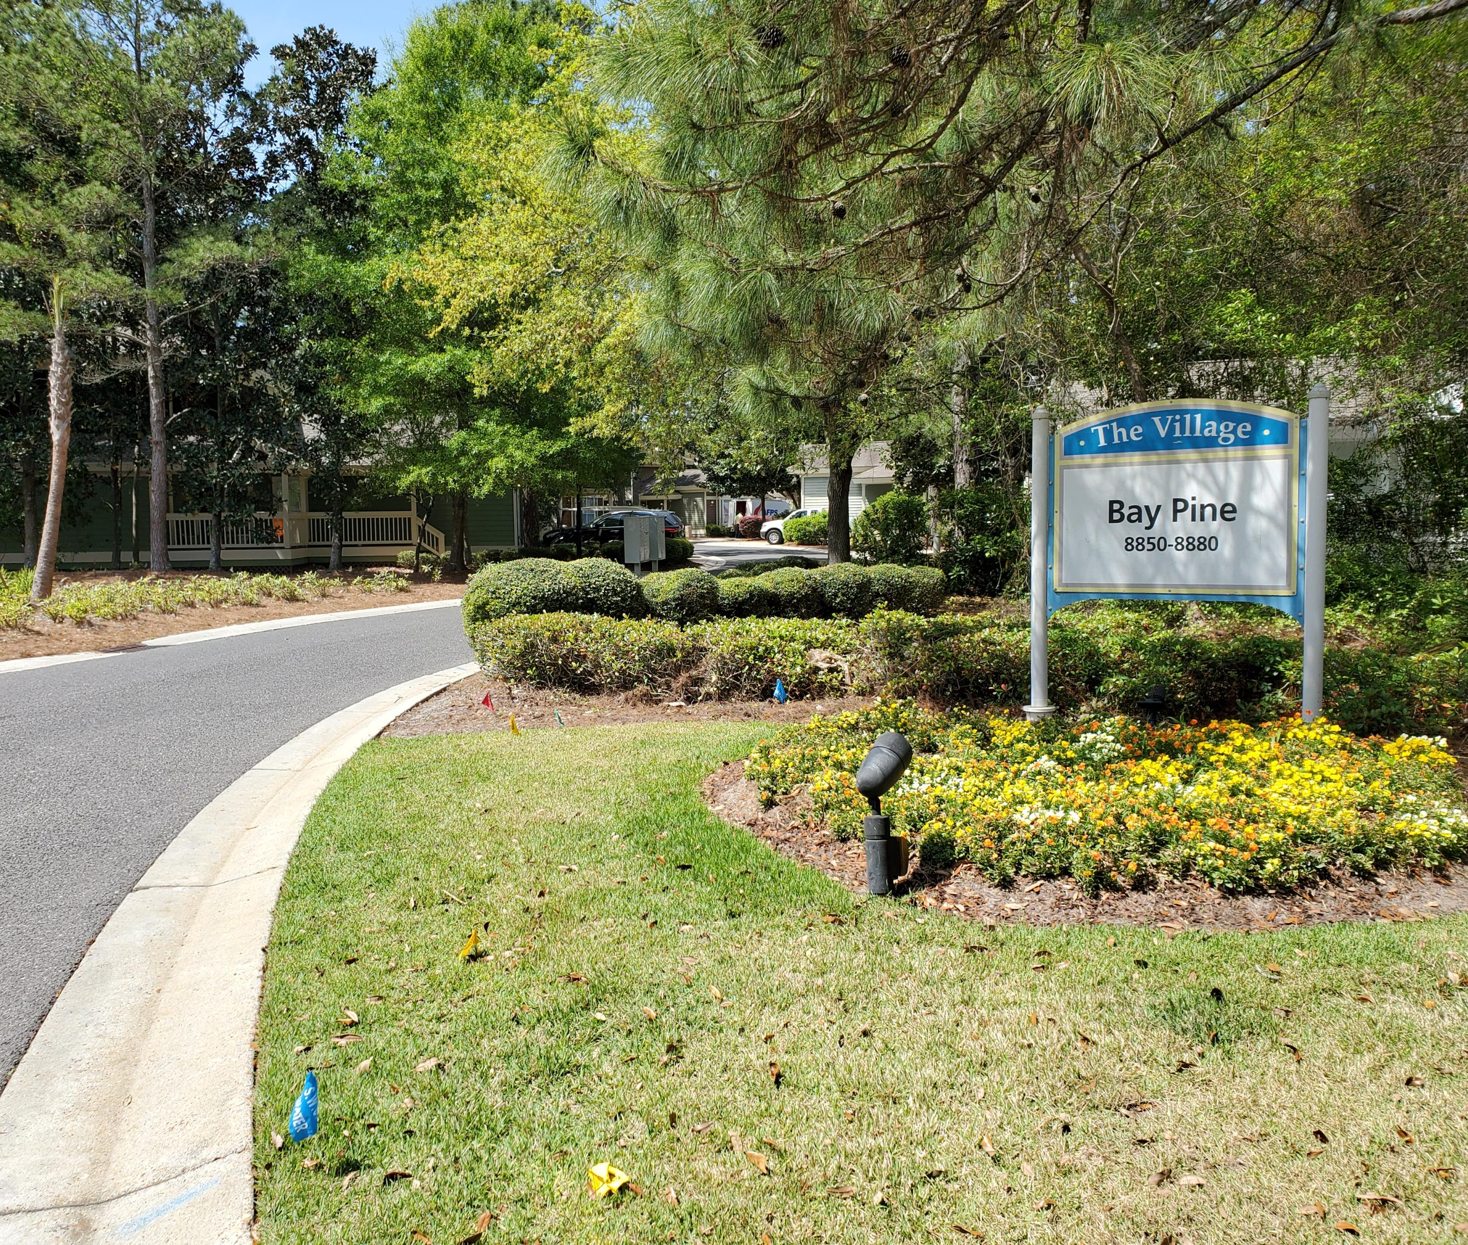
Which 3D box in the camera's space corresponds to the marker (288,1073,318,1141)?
[{"bbox_3d":[-1.001,1.127,2.900,0.068,0.165,0.040,-1,5,-14],"label":"marker"}]

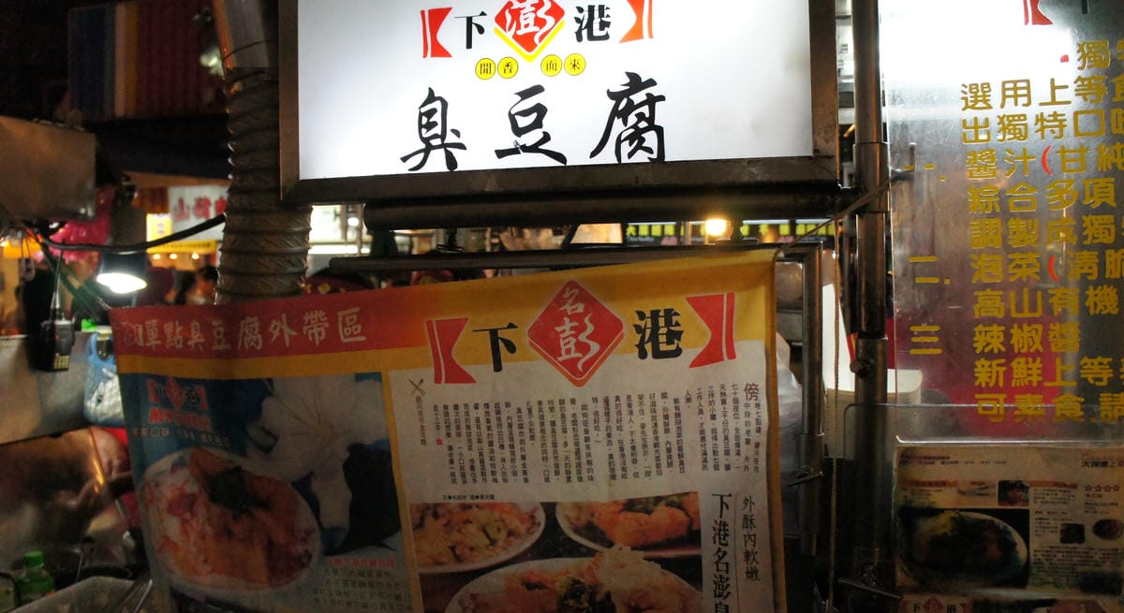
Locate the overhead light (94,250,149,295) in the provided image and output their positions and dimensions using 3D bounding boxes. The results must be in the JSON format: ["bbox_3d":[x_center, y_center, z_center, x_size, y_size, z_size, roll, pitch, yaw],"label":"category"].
[{"bbox_3d":[-1.200,-0.092,2.300,0.125,0.100,0.125,5,-8,0],"label":"overhead light"}]

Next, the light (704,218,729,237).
[{"bbox_3d":[0.828,-0.430,4.500,0.120,0.120,0.120,1,-2,0],"label":"light"}]

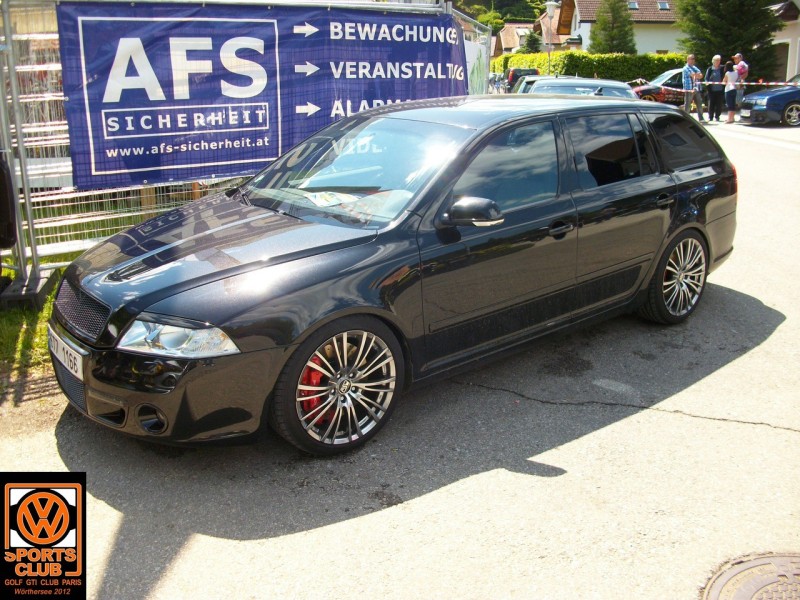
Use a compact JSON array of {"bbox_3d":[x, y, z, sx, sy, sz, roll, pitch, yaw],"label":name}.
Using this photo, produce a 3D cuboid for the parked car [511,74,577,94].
[{"bbox_3d":[3.301,-4.340,17.750,1.740,1.480,4.300,1,17,8],"label":"parked car"}]

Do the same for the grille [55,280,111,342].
[{"bbox_3d":[-1.396,0.021,3.390,0.090,0.160,0.630,3,10,-41],"label":"grille"}]

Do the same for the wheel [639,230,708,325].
[{"bbox_3d":[1.700,-0.160,4.951,0.630,0.630,0.225,-14,19,-38],"label":"wheel"}]

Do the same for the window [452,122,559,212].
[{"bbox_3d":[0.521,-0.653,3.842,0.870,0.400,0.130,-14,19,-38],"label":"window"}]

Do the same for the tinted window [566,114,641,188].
[{"bbox_3d":[1.134,-0.827,4.337,0.585,0.390,0.040,-14,-3,-37],"label":"tinted window"}]

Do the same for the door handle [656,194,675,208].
[{"bbox_3d":[1.550,-0.569,4.585,0.200,0.060,0.050,-14,19,-38],"label":"door handle"}]

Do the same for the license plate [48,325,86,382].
[{"bbox_3d":[-1.450,0.225,3.402,0.025,0.115,0.520,-9,18,-39],"label":"license plate"}]

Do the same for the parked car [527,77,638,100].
[{"bbox_3d":[2.665,-2.617,11.828,1.740,1.450,4.300,2,17,11],"label":"parked car"}]

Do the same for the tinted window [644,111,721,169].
[{"bbox_3d":[1.765,-1.004,4.862,0.710,0.360,0.050,-14,-3,-41],"label":"tinted window"}]

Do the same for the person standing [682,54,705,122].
[{"bbox_3d":[7.905,-5.706,21.200,0.420,1.740,0.530,12,20,42],"label":"person standing"}]

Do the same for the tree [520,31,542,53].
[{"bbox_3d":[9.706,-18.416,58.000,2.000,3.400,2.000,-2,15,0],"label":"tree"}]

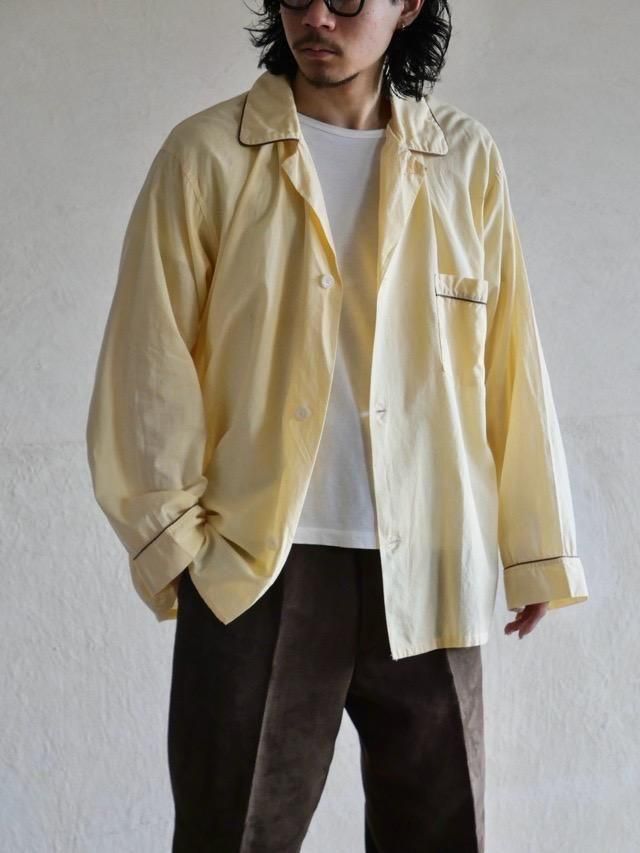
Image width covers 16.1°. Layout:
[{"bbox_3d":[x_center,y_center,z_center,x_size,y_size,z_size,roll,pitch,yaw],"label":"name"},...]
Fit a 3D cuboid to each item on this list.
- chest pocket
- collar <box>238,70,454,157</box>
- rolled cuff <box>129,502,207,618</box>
[{"bbox_3d":[0.169,-0.115,2.690,0.080,0.135,0.030,-1,2,-31],"label":"chest pocket"},{"bbox_3d":[0.026,-0.384,2.735,0.250,0.115,0.160,0,1,-13],"label":"collar"},{"bbox_3d":[-0.176,0.160,2.670,0.105,0.080,0.085,-27,-27,0],"label":"rolled cuff"}]

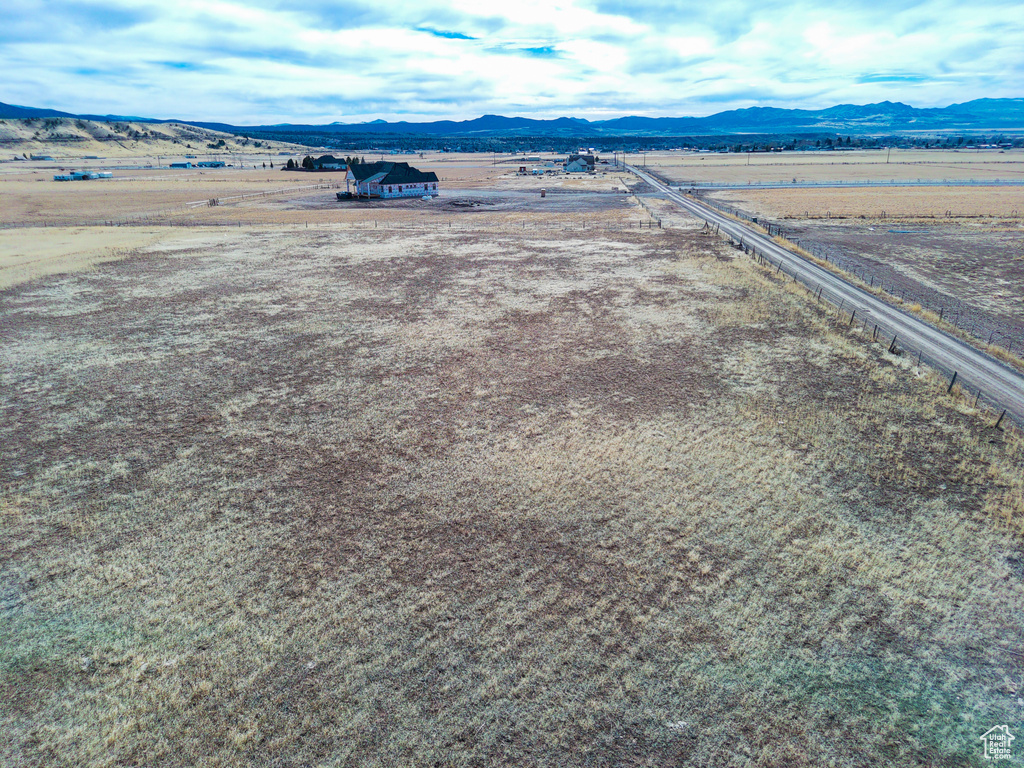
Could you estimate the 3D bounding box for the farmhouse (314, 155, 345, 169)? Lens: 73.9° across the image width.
[{"bbox_3d":[-97.649,-119.873,367.714,14.000,6.700,12.000,2,20,5],"label":"farmhouse"}]

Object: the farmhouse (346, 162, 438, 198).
[{"bbox_3d":[-34.960,-59.397,197.319,20.828,9.200,18.500,-13,24,-32],"label":"farmhouse"}]

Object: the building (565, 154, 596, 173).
[{"bbox_3d":[35.175,-112.771,347.831,15.500,7.800,12.500,2,20,5],"label":"building"}]

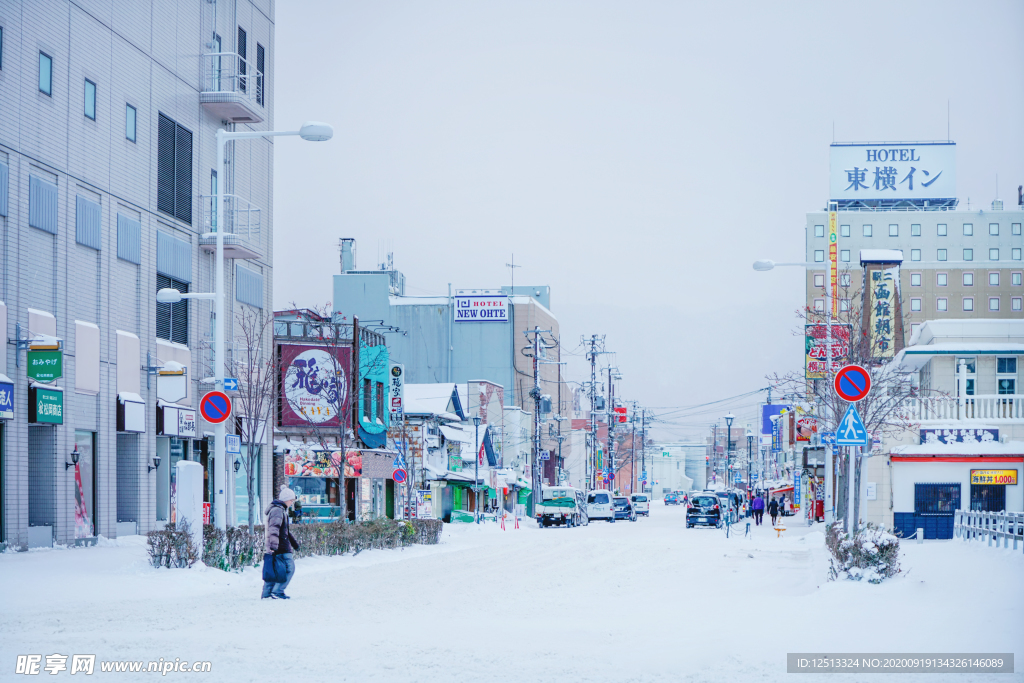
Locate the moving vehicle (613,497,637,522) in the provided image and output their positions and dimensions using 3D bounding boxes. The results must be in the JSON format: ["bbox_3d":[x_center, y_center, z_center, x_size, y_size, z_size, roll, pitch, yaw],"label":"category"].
[{"bbox_3d":[7.340,11.223,133.690,1.700,1.650,4.300,-1,-4,7],"label":"moving vehicle"}]

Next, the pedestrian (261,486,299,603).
[{"bbox_3d":[-3.519,3.076,30.400,0.500,1.690,0.500,-1,-5,13],"label":"pedestrian"}]

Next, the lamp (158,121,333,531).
[{"bbox_3d":[-5.219,0.059,39.000,3.450,8.850,0.450,-1,-4,7],"label":"lamp"}]

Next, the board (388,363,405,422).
[{"bbox_3d":[-4.802,2.147,83.000,0.620,2.450,0.250,-1,-4,7],"label":"board"}]

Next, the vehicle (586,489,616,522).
[{"bbox_3d":[5.883,10.676,128.851,1.700,2.020,4.600,-1,-4,7],"label":"vehicle"}]

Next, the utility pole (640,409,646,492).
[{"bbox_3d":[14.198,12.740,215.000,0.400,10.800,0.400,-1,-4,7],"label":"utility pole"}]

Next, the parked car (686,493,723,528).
[{"bbox_3d":[9.503,8.367,98.300,1.670,1.600,3.700,0,-4,7],"label":"parked car"}]

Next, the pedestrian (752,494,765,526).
[{"bbox_3d":[13.245,9.050,107.065,0.600,1.700,0.400,-1,-4,7],"label":"pedestrian"}]

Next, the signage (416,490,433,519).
[{"bbox_3d":[-4.218,7.882,96.000,0.720,1.420,0.100,0,-4,-4],"label":"signage"}]

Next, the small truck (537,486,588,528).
[{"bbox_3d":[2.383,7.968,95.300,1.770,1.970,4.800,0,-4,7],"label":"small truck"}]

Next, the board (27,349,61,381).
[{"bbox_3d":[-11.496,0.615,49.000,0.870,0.830,0.120,0,-4,7],"label":"board"}]

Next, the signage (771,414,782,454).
[{"bbox_3d":[17.268,6.071,130.000,0.600,2.550,0.250,-1,-4,7],"label":"signage"}]

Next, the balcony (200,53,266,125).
[{"bbox_3d":[-9.248,-8.417,65.918,1.270,1.650,3.100,0,-4,7],"label":"balcony"}]

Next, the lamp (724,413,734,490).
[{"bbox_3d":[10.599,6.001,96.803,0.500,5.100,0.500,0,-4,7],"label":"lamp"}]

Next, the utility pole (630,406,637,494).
[{"bbox_3d":[11.937,11.156,194.605,0.600,10.200,0.500,0,-4,7],"label":"utility pole"}]

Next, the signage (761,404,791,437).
[{"bbox_3d":[21.610,6.467,163.000,2.500,2.650,0.300,0,-4,7],"label":"signage"}]

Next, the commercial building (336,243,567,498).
[{"bbox_3d":[-3.395,4.367,141.030,11.400,16.200,34.000,-1,-4,7],"label":"commercial building"}]

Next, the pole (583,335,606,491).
[{"bbox_3d":[6.164,6.128,149.489,1.800,13.200,0.700,0,-4,7],"label":"pole"}]

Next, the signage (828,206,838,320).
[{"bbox_3d":[36.188,-8.887,224.000,1.100,12.400,0.350,0,-4,5],"label":"signage"}]

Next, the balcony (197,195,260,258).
[{"bbox_3d":[-8.819,-3.621,62.691,1.180,1.600,2.900,-1,-4,7],"label":"balcony"}]

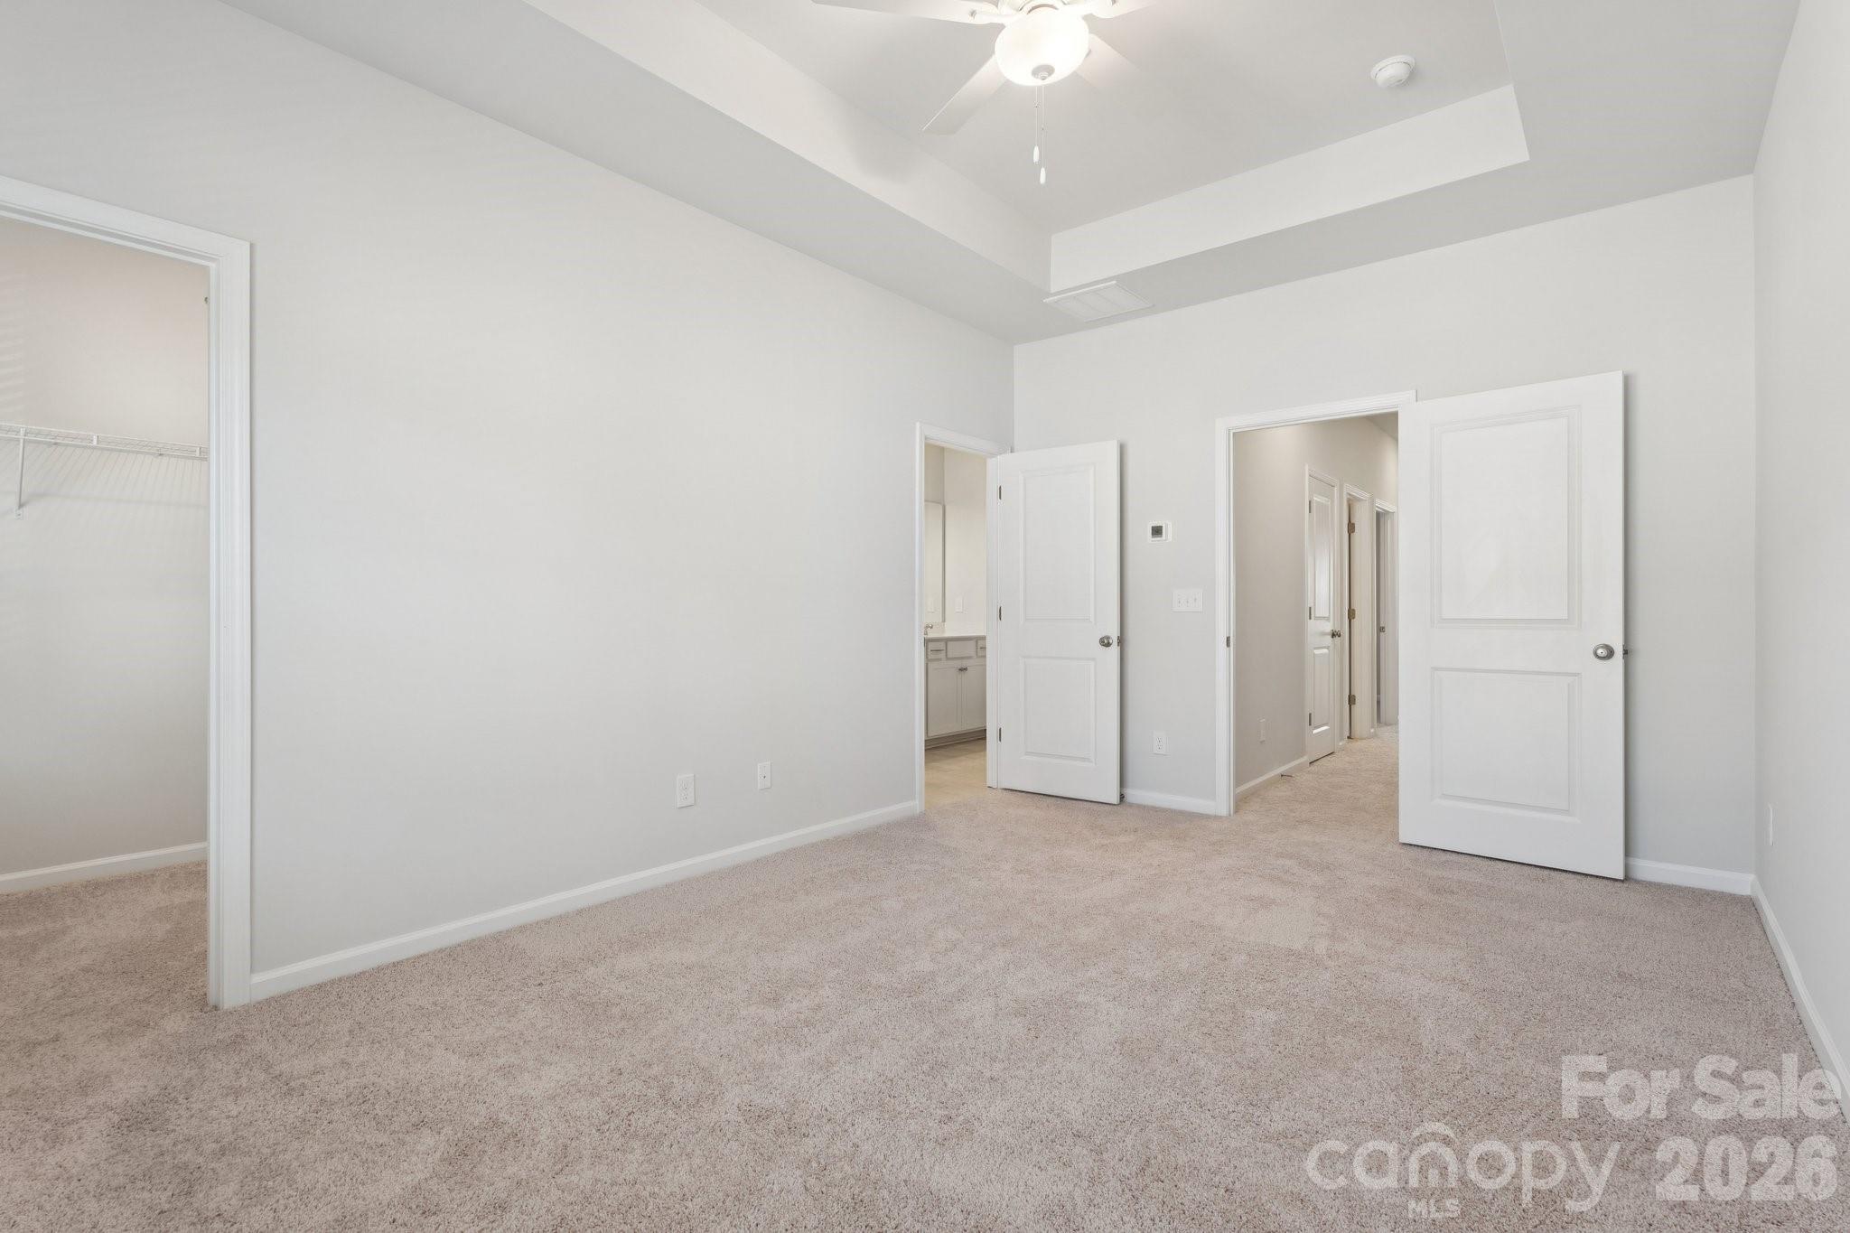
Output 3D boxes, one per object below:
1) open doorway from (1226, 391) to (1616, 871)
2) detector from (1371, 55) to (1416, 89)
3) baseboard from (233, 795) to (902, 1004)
[{"bbox_3d":[2.175,0.004,3.837,1.670,2.110,0.200,0,0,40],"label":"open doorway"},{"bbox_3d":[1.685,-1.951,2.957,0.138,0.050,0.138,0,0,40],"label":"detector"},{"bbox_3d":[-0.955,1.027,3.362,0.017,0.082,2.835,0,0,40],"label":"baseboard"}]

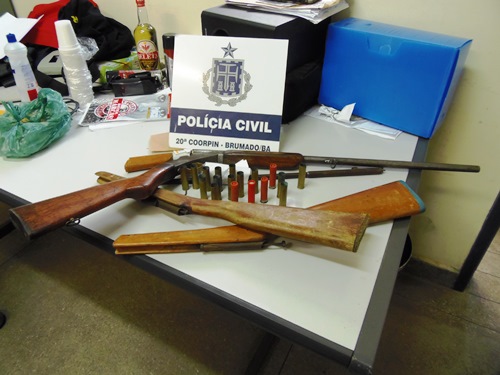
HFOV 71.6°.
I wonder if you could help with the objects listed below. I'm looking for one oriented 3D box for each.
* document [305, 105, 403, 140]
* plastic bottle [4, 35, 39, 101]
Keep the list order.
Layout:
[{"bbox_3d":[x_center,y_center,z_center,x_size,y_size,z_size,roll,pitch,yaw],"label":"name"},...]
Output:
[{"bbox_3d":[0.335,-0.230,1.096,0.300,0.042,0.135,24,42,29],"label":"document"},{"bbox_3d":[-0.740,-0.383,1.125,0.066,0.228,0.066,24,42,29],"label":"plastic bottle"}]

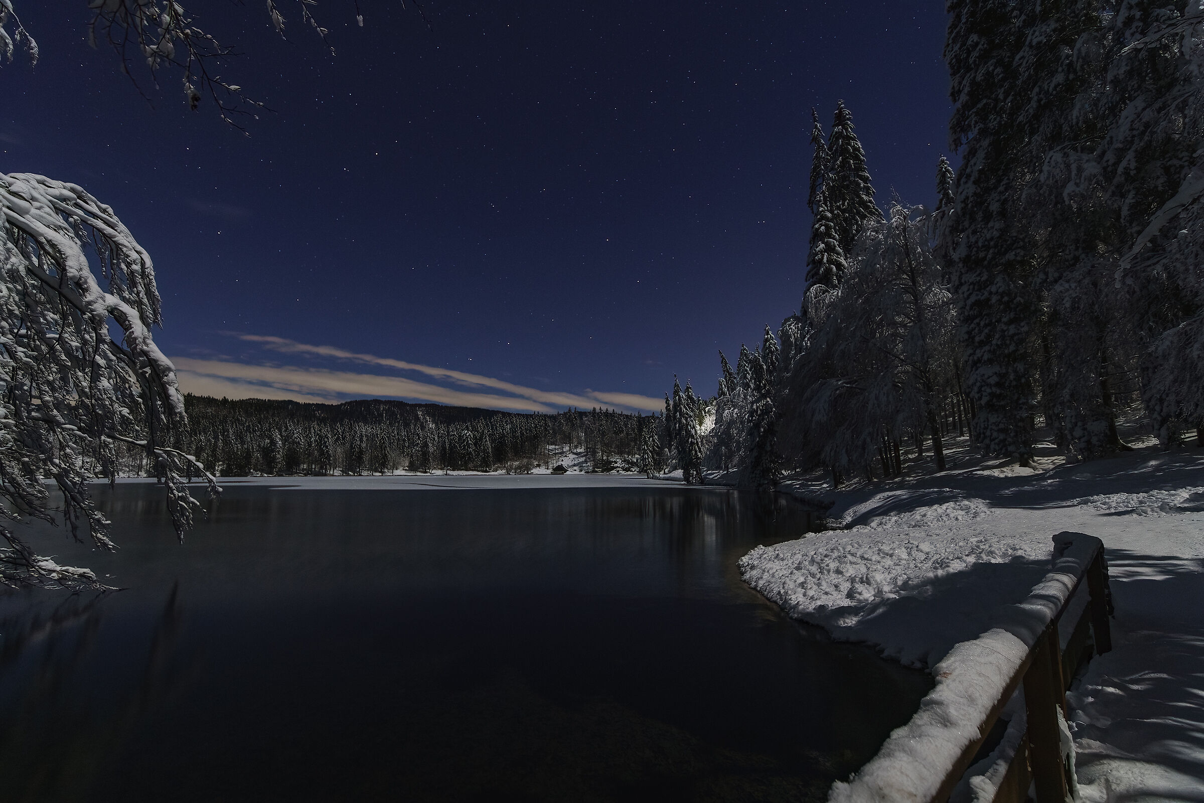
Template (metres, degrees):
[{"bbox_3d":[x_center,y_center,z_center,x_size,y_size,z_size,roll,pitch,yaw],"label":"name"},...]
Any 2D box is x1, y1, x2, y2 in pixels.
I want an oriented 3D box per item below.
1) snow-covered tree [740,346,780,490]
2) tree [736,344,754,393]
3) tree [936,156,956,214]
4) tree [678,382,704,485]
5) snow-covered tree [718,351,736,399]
[{"bbox_3d":[18.140,1.860,57.270,4.500,16.010,4.500,0,-8,0],"label":"snow-covered tree"},{"bbox_3d":[24.360,0.770,84.660,5.000,21.270,5.000,0,-8,0],"label":"tree"},{"bbox_3d":[33.430,-10.600,47.850,5.000,27.580,5.000,0,-8,0],"label":"tree"},{"bbox_3d":[14.260,4.920,80.060,4.100,16.220,4.100,0,-8,0],"label":"tree"},{"bbox_3d":[21.750,1.300,86.610,4.800,20.760,4.800,0,-8,0],"label":"snow-covered tree"}]

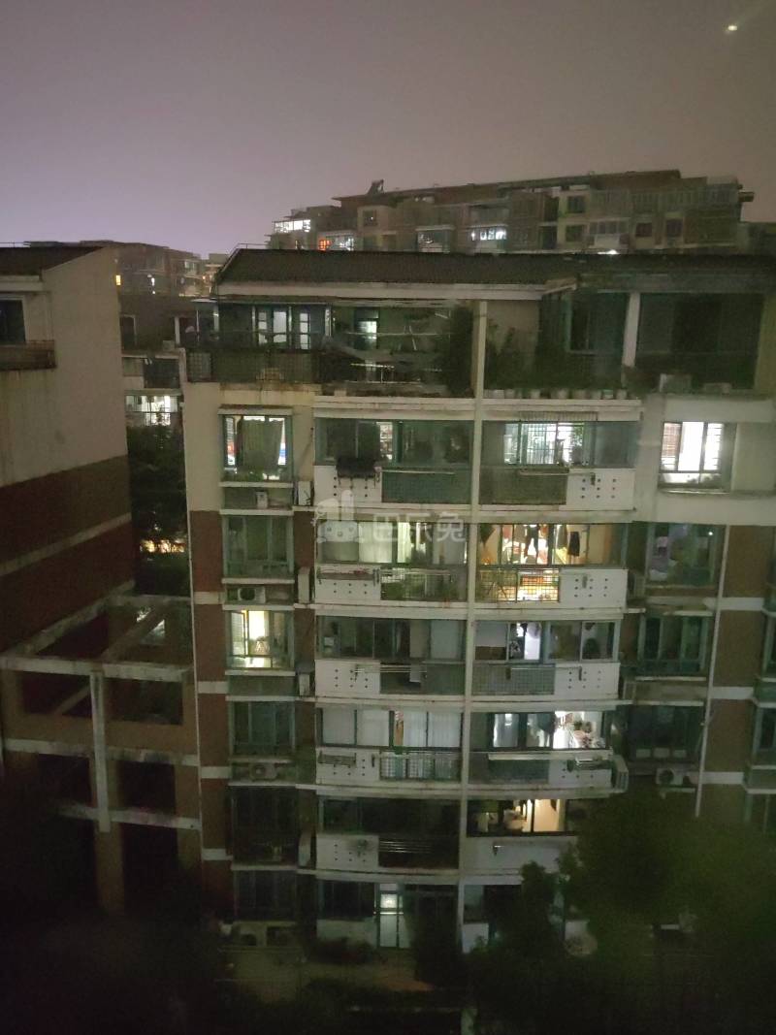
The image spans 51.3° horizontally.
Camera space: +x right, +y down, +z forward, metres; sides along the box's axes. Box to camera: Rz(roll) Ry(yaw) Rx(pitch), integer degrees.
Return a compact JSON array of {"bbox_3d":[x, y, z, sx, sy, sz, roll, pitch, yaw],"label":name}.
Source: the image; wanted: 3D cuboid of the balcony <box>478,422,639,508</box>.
[{"bbox_3d":[4.715,-1.583,22.910,4.270,2.482,1.400,1,13,0],"label":"balcony"}]

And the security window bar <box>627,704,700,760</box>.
[{"bbox_3d":[8.305,6.410,24.534,2.115,1.802,0.600,1,12,-1],"label":"security window bar"}]

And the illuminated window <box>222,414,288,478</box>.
[{"bbox_3d":[-3.681,-2.040,22.706,1.850,1.762,0.450,1,12,-1],"label":"illuminated window"}]

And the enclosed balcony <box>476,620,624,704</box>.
[{"bbox_3d":[4.612,4.057,24.199,4.121,2.479,1.200,1,12,-1],"label":"enclosed balcony"}]

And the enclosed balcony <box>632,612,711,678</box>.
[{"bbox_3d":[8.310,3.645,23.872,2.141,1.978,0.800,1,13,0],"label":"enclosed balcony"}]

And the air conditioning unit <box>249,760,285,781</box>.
[{"bbox_3d":[-3.770,7.770,24.733,0.880,0.540,0.330,1,12,-1],"label":"air conditioning unit"}]

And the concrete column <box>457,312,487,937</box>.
[{"bbox_3d":[2.421,3.921,23.761,0.210,19.901,0.240,1,11,0],"label":"concrete column"}]

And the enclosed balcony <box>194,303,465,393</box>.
[{"bbox_3d":[-1.639,-4.825,22.987,7.507,2.350,2.400,1,12,-1],"label":"enclosed balcony"}]

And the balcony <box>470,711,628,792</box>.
[{"bbox_3d":[4.578,6.710,24.246,4.474,2.580,1.350,1,13,0],"label":"balcony"}]

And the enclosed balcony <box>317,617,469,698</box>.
[{"bbox_3d":[0.100,3.910,24.175,4.346,2.562,1.400,1,13,0],"label":"enclosed balcony"}]

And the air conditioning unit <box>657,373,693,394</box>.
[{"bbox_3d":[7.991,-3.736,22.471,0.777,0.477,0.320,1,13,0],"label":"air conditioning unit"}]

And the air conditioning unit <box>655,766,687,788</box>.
[{"bbox_3d":[8.623,7.881,24.689,0.824,0.619,0.320,1,13,0],"label":"air conditioning unit"}]

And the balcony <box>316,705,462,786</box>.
[{"bbox_3d":[0.059,6.702,24.812,4.377,2.671,1.400,1,13,0],"label":"balcony"}]

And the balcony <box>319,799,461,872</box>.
[{"bbox_3d":[0.001,9.598,25.473,4.378,2.551,1.400,1,13,0],"label":"balcony"}]

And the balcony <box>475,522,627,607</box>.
[{"bbox_3d":[4.631,1.233,23.552,4.284,2.513,1.400,1,13,0],"label":"balcony"}]

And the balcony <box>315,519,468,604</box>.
[{"bbox_3d":[0.139,1.134,23.948,4.378,2.503,1.500,1,11,2],"label":"balcony"}]

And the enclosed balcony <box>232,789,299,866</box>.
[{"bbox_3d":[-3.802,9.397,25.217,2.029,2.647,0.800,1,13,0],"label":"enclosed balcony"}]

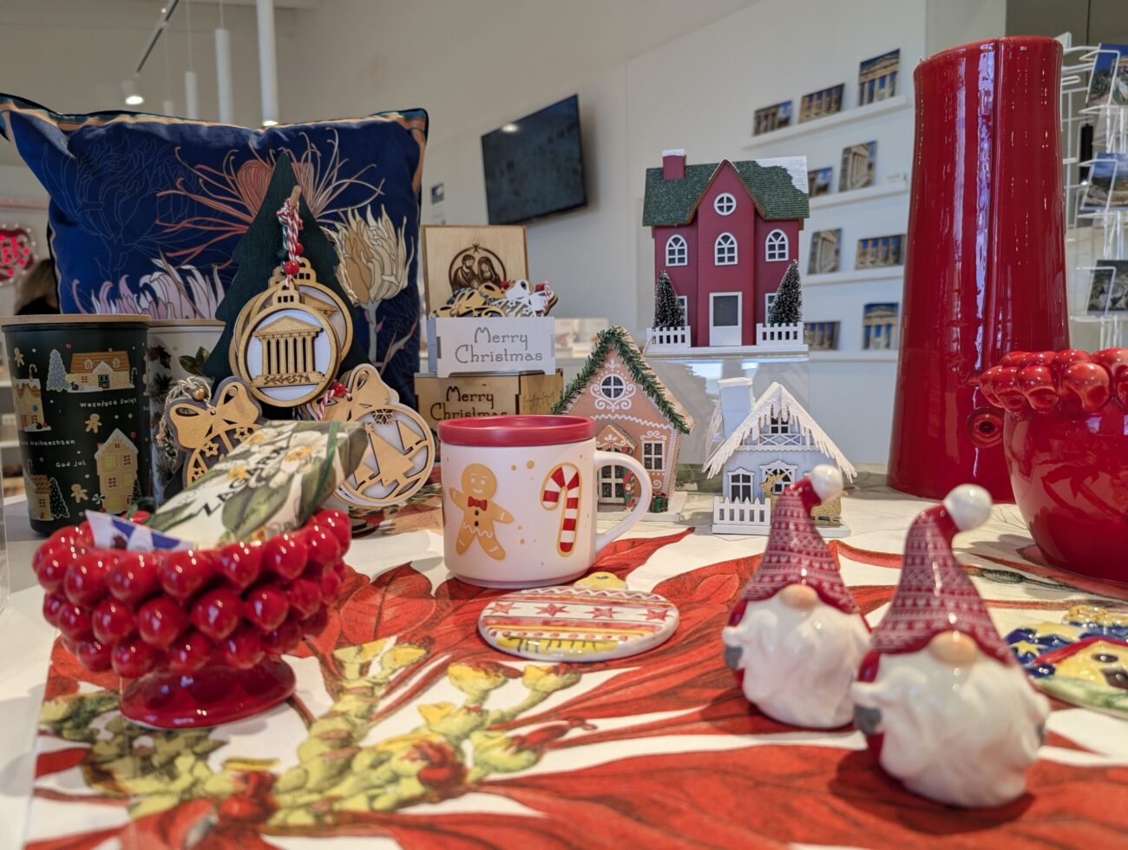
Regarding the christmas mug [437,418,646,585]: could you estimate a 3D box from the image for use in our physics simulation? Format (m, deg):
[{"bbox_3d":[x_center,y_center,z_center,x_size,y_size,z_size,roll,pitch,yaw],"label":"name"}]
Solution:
[{"bbox_3d":[-0.011,0.042,0.463,0.124,0.088,0.093,-1,5,-8],"label":"christmas mug"}]

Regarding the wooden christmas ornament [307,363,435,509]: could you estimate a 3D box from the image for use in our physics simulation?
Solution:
[{"bbox_3d":[-0.150,0.010,0.612,0.081,0.112,0.020,-28,-9,-9],"label":"wooden christmas ornament"}]

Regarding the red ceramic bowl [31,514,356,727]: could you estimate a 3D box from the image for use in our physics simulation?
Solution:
[{"bbox_3d":[-0.132,0.068,0.289,0.105,0.069,0.105,-1,5,0],"label":"red ceramic bowl"}]

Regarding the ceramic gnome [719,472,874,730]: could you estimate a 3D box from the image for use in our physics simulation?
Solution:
[{"bbox_3d":[0.086,0.057,0.287,0.058,0.088,0.053,0,5,10],"label":"ceramic gnome"}]

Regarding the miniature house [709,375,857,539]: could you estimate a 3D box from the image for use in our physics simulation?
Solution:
[{"bbox_3d":[0.155,0.019,0.579,0.104,0.109,0.085,0,5,9],"label":"miniature house"}]

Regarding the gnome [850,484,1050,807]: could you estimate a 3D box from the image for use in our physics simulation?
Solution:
[{"bbox_3d":[0.119,0.061,0.240,0.060,0.088,0.054,1,5,19],"label":"gnome"}]

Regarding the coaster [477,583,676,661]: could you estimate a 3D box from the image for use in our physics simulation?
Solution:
[{"bbox_3d":[0.008,0.088,0.374,0.095,0.011,0.105,0,5,7],"label":"coaster"}]

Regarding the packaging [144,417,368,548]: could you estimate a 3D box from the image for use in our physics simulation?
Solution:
[{"bbox_3d":[-0.113,0.029,0.300,0.043,0.026,0.094,6,19,-3],"label":"packaging"}]

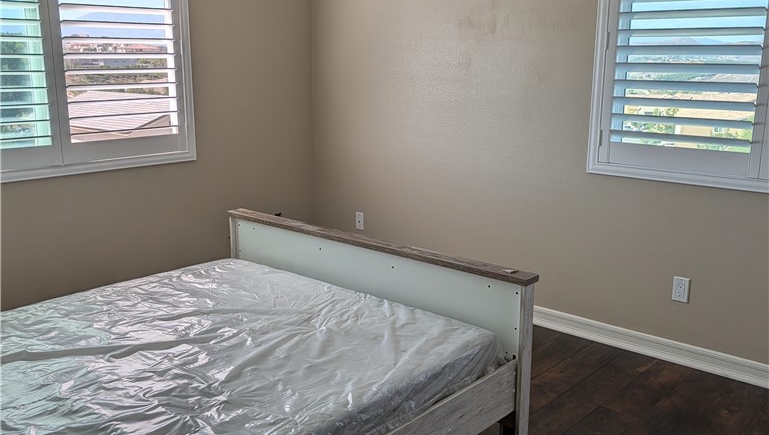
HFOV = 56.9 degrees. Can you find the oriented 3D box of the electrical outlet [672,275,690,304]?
[{"bbox_3d":[1.359,0.333,3.248,0.070,0.115,0.010,11,17,39],"label":"electrical outlet"}]

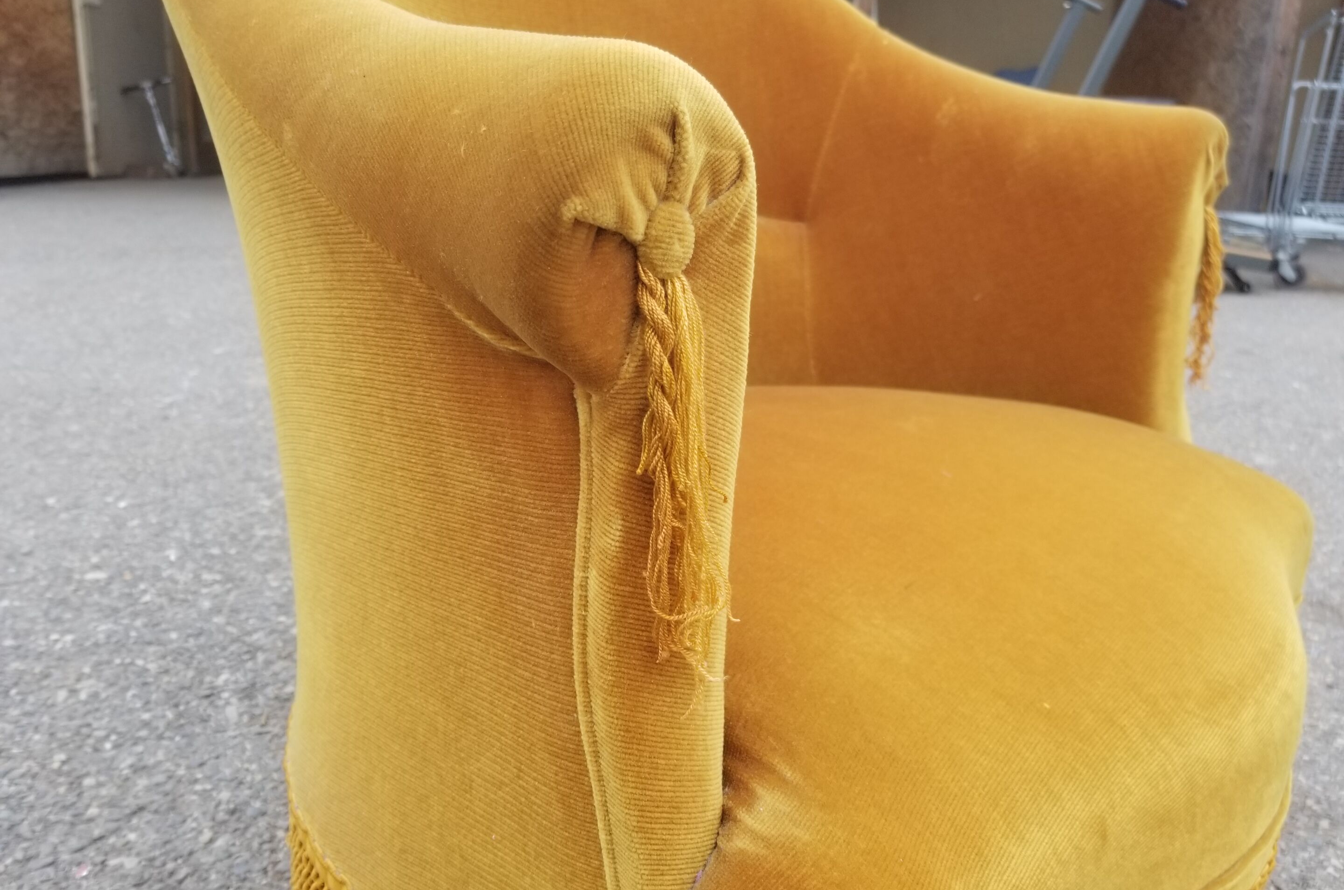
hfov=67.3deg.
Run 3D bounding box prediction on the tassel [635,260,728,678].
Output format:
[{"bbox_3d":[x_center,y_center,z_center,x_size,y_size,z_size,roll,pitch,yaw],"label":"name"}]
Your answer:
[{"bbox_3d":[0.004,0.007,0.328,0.019,0.135,0.027,11,20,41],"label":"tassel"}]

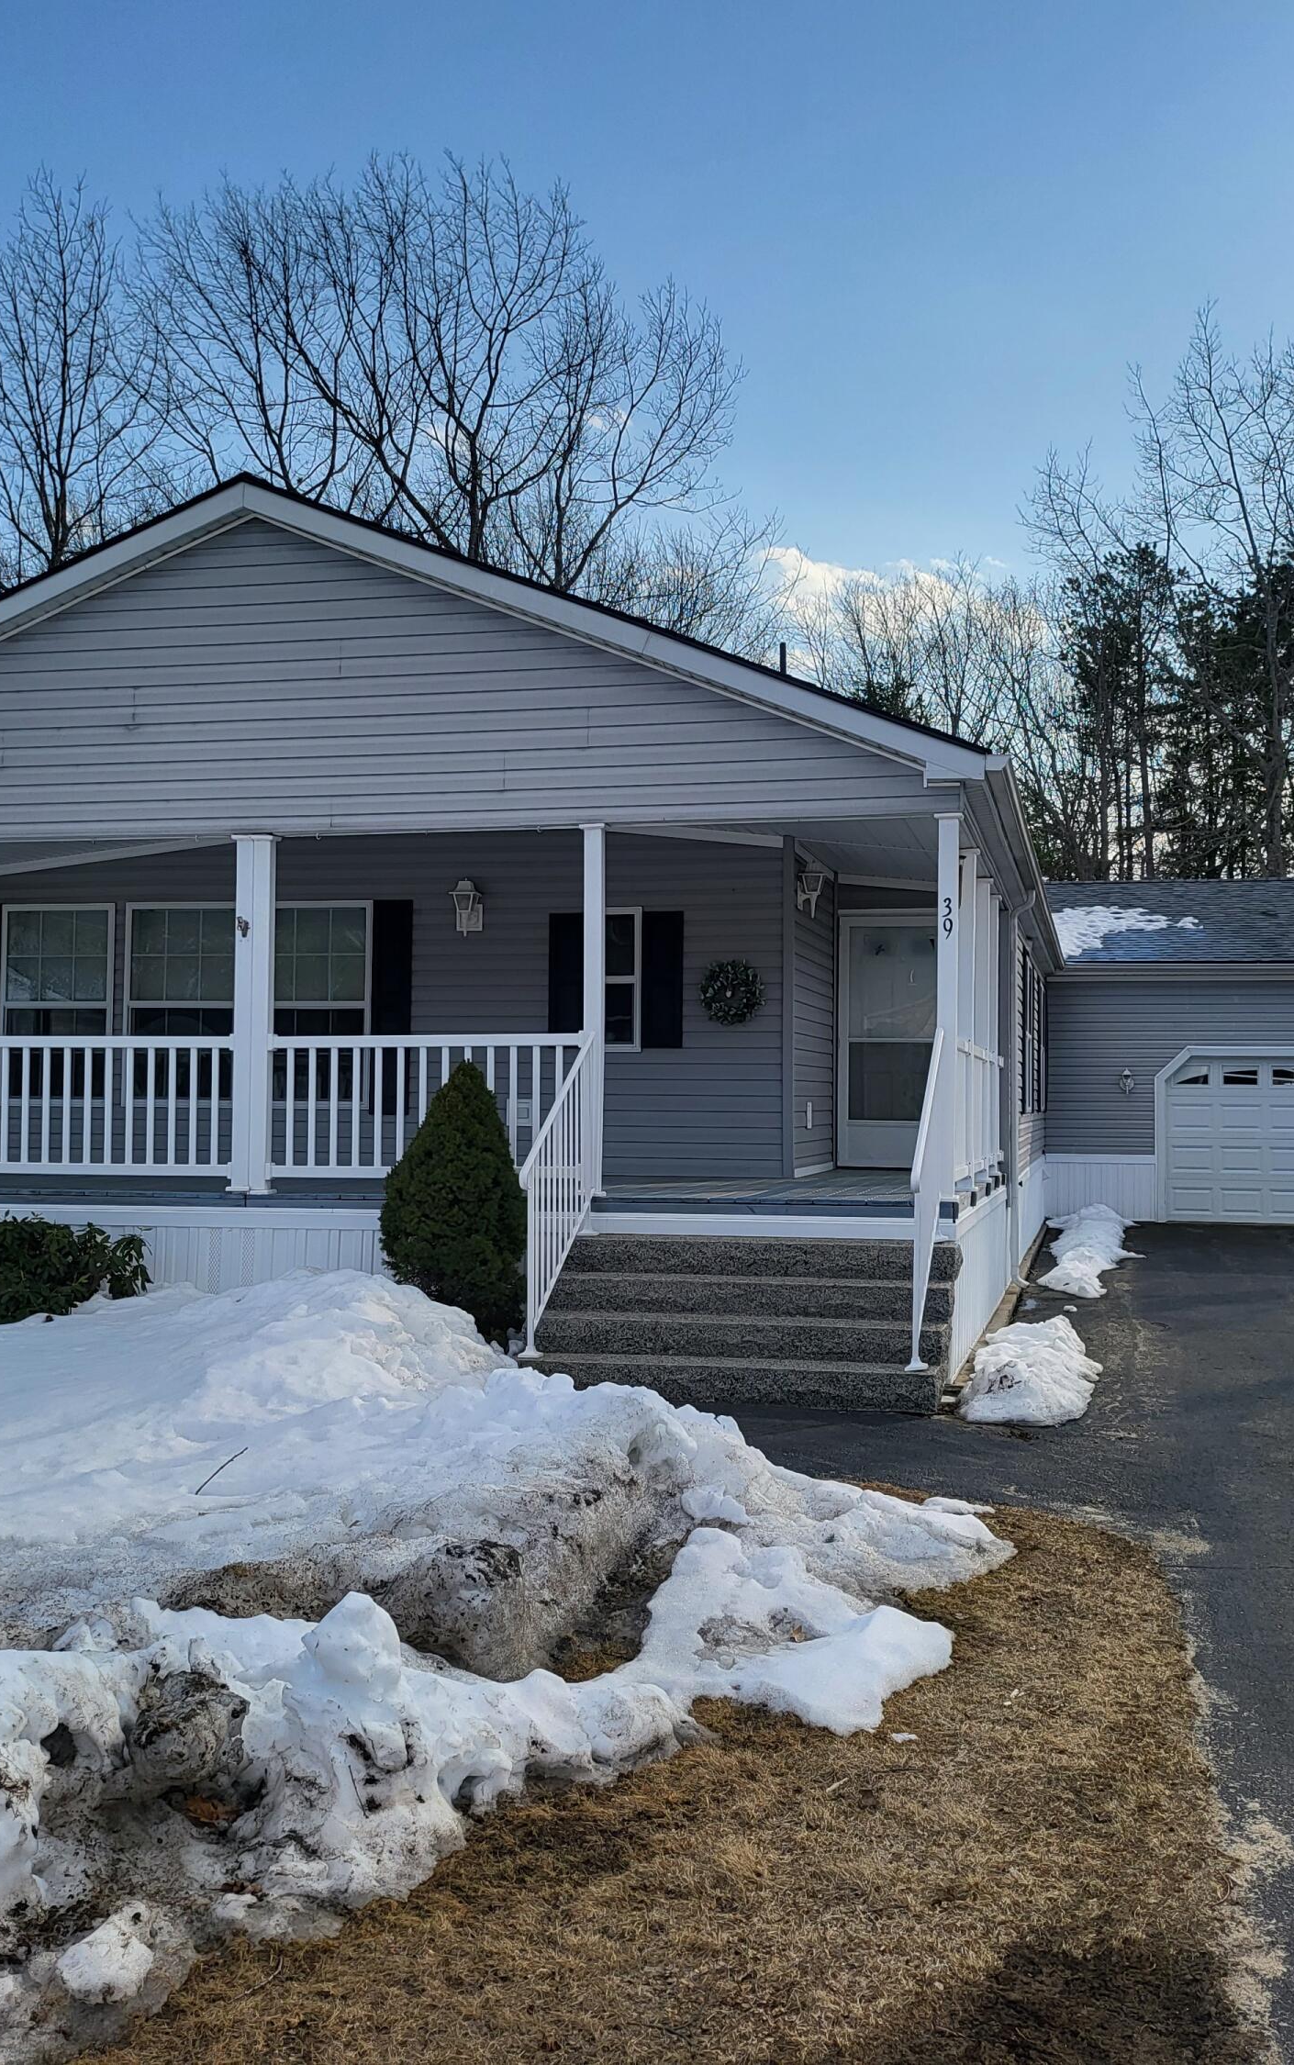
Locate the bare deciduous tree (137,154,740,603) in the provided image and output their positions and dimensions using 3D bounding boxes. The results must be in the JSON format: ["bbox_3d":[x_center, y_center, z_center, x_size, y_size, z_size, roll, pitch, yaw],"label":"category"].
[{"bbox_3d":[-3.549,-6.552,34.292,10.400,18.400,10.400,0,-2,14],"label":"bare deciduous tree"}]

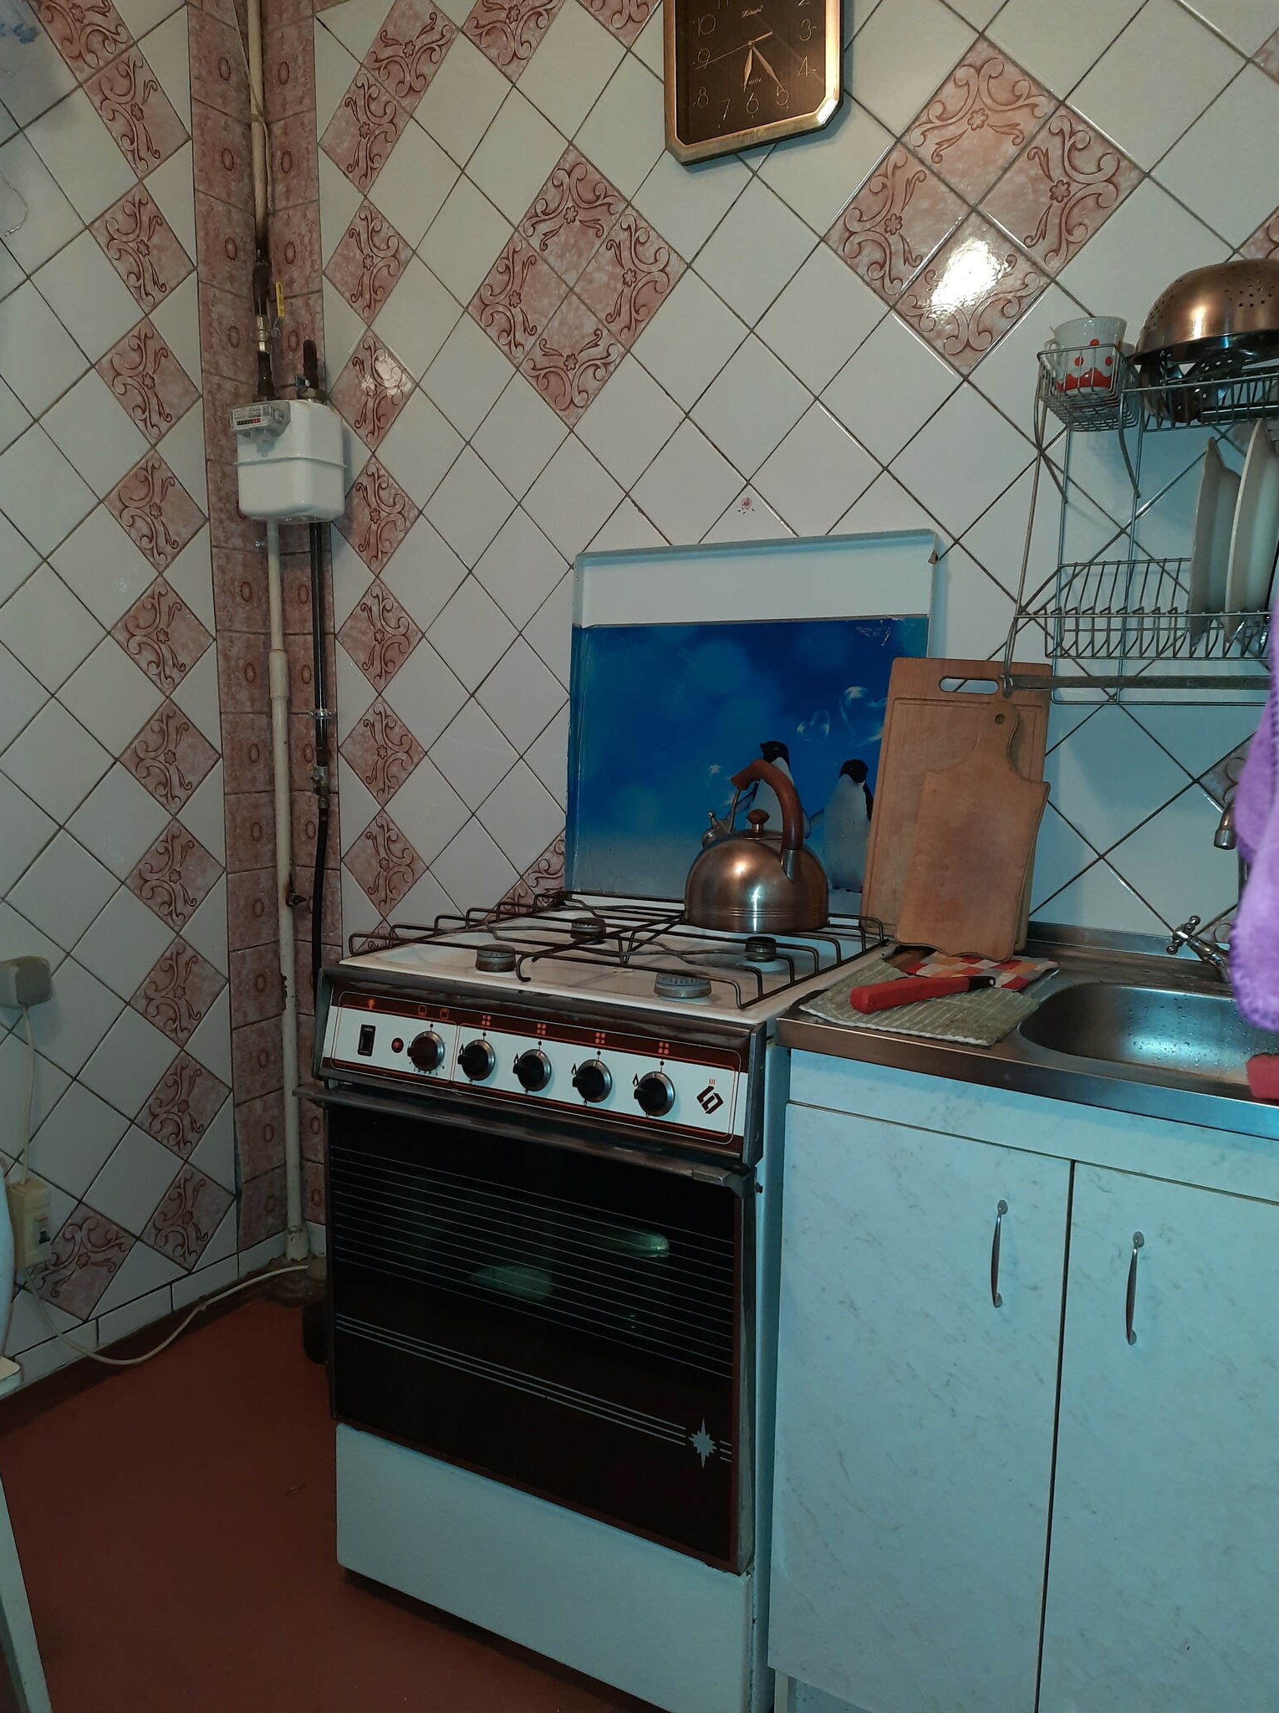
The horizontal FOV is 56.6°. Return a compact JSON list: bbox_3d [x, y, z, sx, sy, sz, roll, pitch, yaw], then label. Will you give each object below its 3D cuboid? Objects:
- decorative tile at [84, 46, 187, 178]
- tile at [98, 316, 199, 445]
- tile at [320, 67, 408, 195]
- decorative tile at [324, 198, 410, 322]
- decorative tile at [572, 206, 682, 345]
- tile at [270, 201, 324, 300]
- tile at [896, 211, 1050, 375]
[{"bbox_3d":[-0.841,-1.243,1.988,0.010,0.150,0.150,5,53,31],"label":"decorative tile"},{"bbox_3d":[-0.842,-0.815,2.040,0.010,0.150,0.150,5,54,30],"label":"tile"},{"bbox_3d":[-0.475,-1.262,2.080,0.150,0.150,0.010,51,28,15],"label":"tile"},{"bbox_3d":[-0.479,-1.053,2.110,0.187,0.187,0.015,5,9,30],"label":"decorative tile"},{"bbox_3d":[-0.014,-0.901,1.853,0.150,0.150,0.012,-46,-17,27],"label":"decorative tile"},{"bbox_3d":[-0.636,-1.113,2.192,0.140,0.150,0.012,5,9,30],"label":"tile"},{"bbox_3d":[0.447,-0.756,1.601,0.150,0.150,0.012,-46,-17,27],"label":"tile"}]

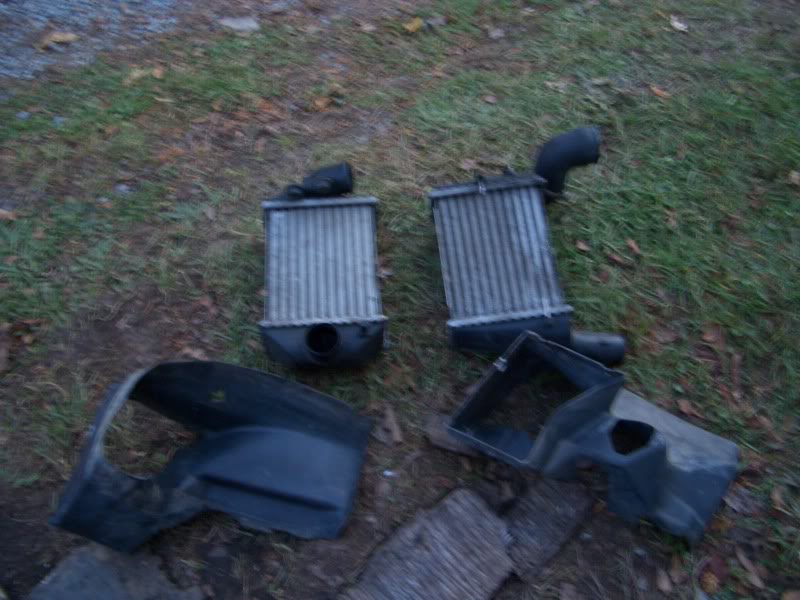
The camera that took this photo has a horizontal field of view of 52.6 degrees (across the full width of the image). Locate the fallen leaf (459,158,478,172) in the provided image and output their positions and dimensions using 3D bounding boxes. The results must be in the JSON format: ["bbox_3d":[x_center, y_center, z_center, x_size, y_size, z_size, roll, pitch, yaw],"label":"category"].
[{"bbox_3d":[0.135,-0.266,1.599,0.037,0.012,0.031,-3,60,0],"label":"fallen leaf"}]

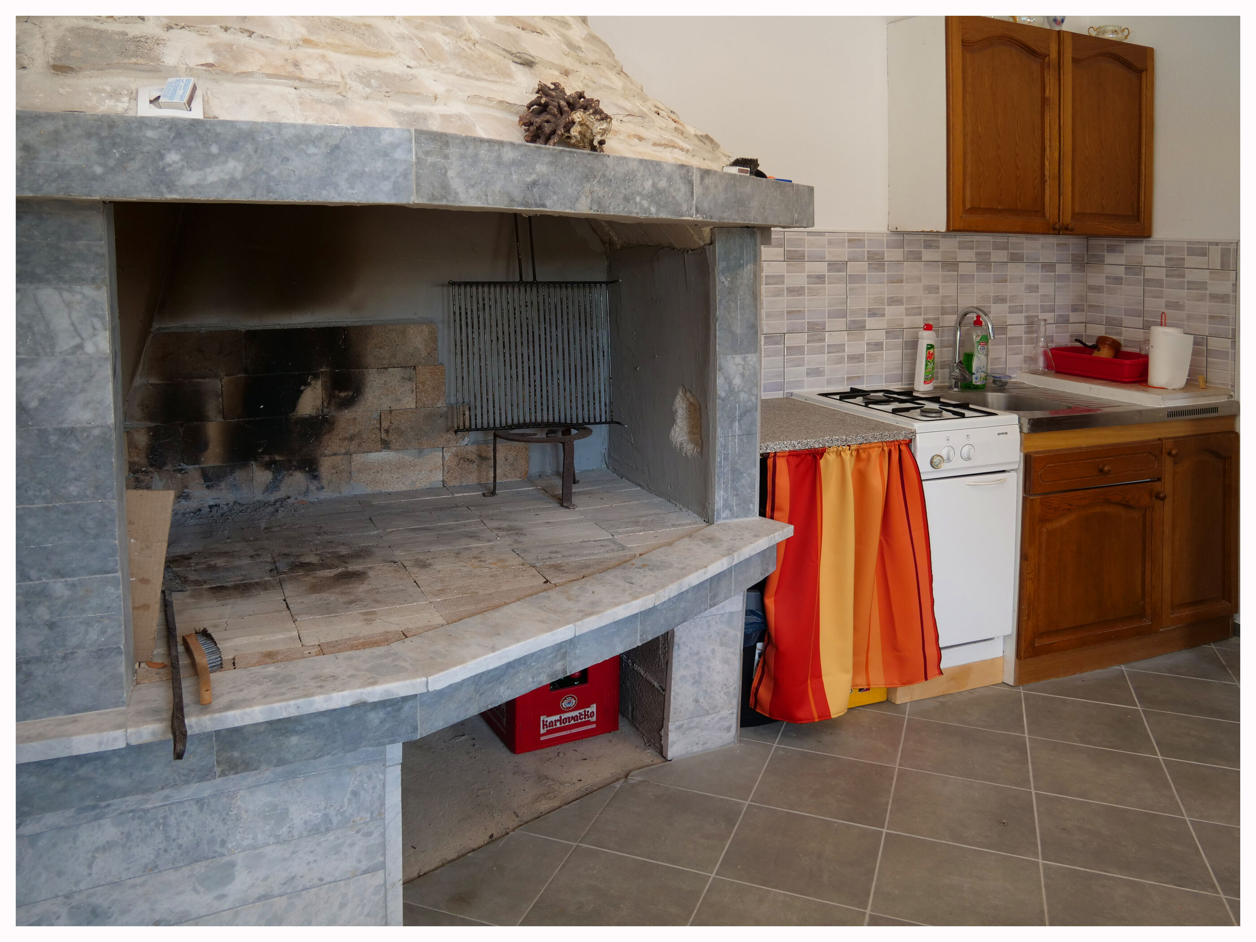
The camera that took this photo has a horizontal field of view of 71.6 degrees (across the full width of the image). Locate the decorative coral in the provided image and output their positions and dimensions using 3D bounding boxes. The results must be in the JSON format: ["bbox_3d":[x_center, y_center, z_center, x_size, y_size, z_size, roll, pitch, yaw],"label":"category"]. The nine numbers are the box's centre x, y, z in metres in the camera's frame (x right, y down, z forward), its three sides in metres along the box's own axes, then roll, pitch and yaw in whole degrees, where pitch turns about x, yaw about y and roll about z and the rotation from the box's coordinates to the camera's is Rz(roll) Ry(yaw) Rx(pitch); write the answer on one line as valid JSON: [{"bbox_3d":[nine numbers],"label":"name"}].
[{"bbox_3d":[-0.130,-0.735,1.810,0.180,0.150,0.150,-5,9,-30],"label":"decorative coral"}]

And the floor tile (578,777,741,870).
[{"bbox_3d":[0.082,0.842,2.070,0.330,0.010,0.330,3,9,22],"label":"floor tile"}]

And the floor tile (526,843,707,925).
[{"bbox_3d":[-0.042,0.887,1.766,0.330,0.010,0.330,3,9,22],"label":"floor tile"}]

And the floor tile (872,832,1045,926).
[{"bbox_3d":[0.695,0.875,1.824,0.330,0.010,0.330,3,9,22],"label":"floor tile"}]

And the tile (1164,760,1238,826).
[{"bbox_3d":[1.556,0.819,2.186,0.330,0.010,0.330,3,9,22],"label":"tile"}]

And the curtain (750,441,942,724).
[{"bbox_3d":[0.595,0.294,2.402,0.560,0.750,0.150,-4,10,-23],"label":"curtain"}]

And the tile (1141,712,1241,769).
[{"bbox_3d":[1.708,0.789,2.532,0.332,0.010,0.332,4,9,22],"label":"tile"}]

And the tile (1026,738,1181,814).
[{"bbox_3d":[1.224,0.785,2.261,0.322,0.010,0.322,3,10,22],"label":"tile"}]

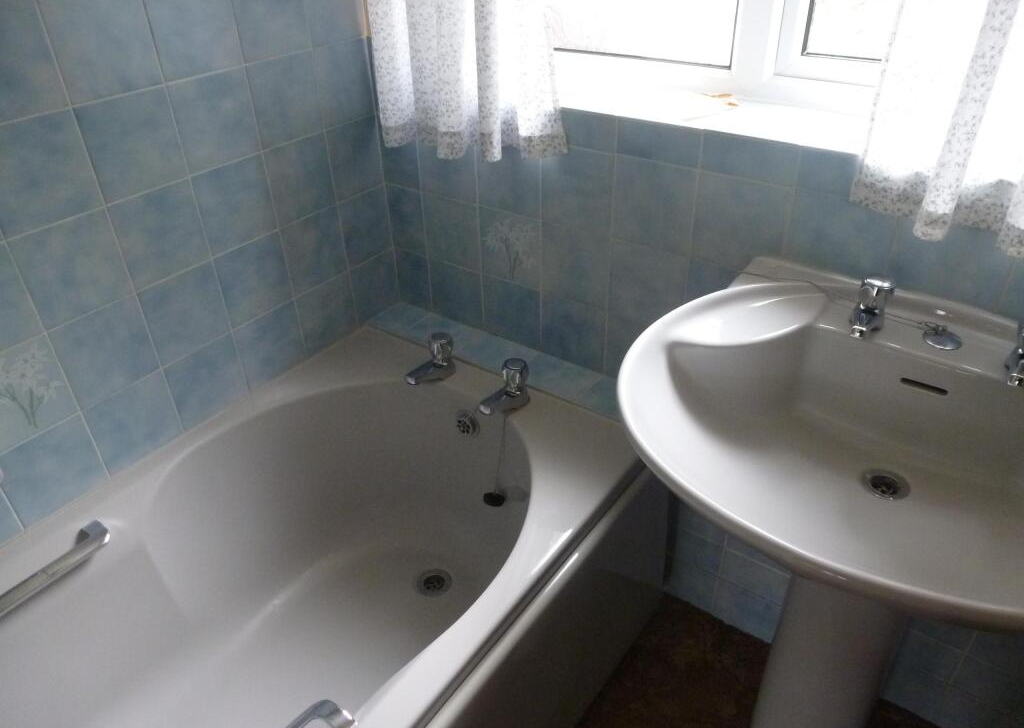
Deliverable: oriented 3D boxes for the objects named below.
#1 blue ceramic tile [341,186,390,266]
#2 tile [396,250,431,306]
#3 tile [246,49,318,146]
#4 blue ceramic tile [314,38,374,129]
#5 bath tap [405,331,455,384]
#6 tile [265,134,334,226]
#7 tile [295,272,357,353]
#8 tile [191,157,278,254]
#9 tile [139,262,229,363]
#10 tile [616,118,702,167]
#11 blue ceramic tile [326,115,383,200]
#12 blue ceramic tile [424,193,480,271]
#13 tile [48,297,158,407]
[{"bbox_3d":[-0.324,-0.303,1.568,0.010,0.148,0.145,20,39,29],"label":"blue ceramic tile"},{"bbox_3d":[-0.226,-0.196,1.655,0.109,0.140,0.009,20,39,29],"label":"tile"},{"bbox_3d":[-0.408,-0.477,1.282,0.010,0.146,0.146,20,39,29],"label":"tile"},{"bbox_3d":[-0.325,-0.542,1.373,0.010,0.148,0.137,20,40,30],"label":"blue ceramic tile"},{"bbox_3d":[-0.164,-0.004,1.436,0.056,0.088,0.118,24,42,33],"label":"bath tap"},{"bbox_3d":[-0.404,-0.353,1.359,0.010,0.148,0.148,20,40,30],"label":"tile"},{"bbox_3d":[-0.400,-0.113,1.535,0.009,0.135,0.147,20,39,29],"label":"tile"},{"bbox_3d":[-0.491,-0.285,1.271,0.009,0.147,0.147,20,39,29],"label":"tile"},{"bbox_3d":[-0.576,-0.091,1.264,0.010,0.148,0.148,20,39,29],"label":"tile"},{"bbox_3d":[0.239,-0.359,1.154,0.147,0.065,0.009,20,39,29],"label":"tile"},{"bbox_3d":[-0.322,-0.420,1.455,0.010,0.148,0.137,20,40,30],"label":"blue ceramic tile"},{"bbox_3d":[-0.124,-0.276,1.495,0.148,0.148,0.010,20,40,30],"label":"blue ceramic tile"},{"bbox_3d":[-0.660,-0.020,1.163,0.010,0.148,0.148,20,39,29],"label":"tile"}]

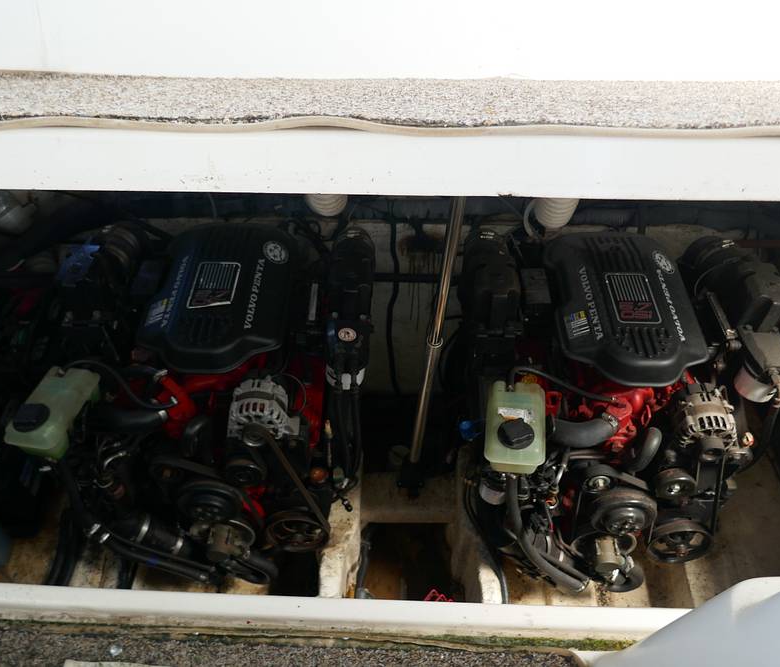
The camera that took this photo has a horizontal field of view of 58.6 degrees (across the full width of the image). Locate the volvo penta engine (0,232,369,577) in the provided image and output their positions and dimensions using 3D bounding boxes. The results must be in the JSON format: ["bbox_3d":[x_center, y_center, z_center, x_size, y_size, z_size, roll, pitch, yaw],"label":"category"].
[{"bbox_3d":[-0.427,0.180,1.825,0.795,0.752,0.757,2,46,0],"label":"volvo penta engine"}]

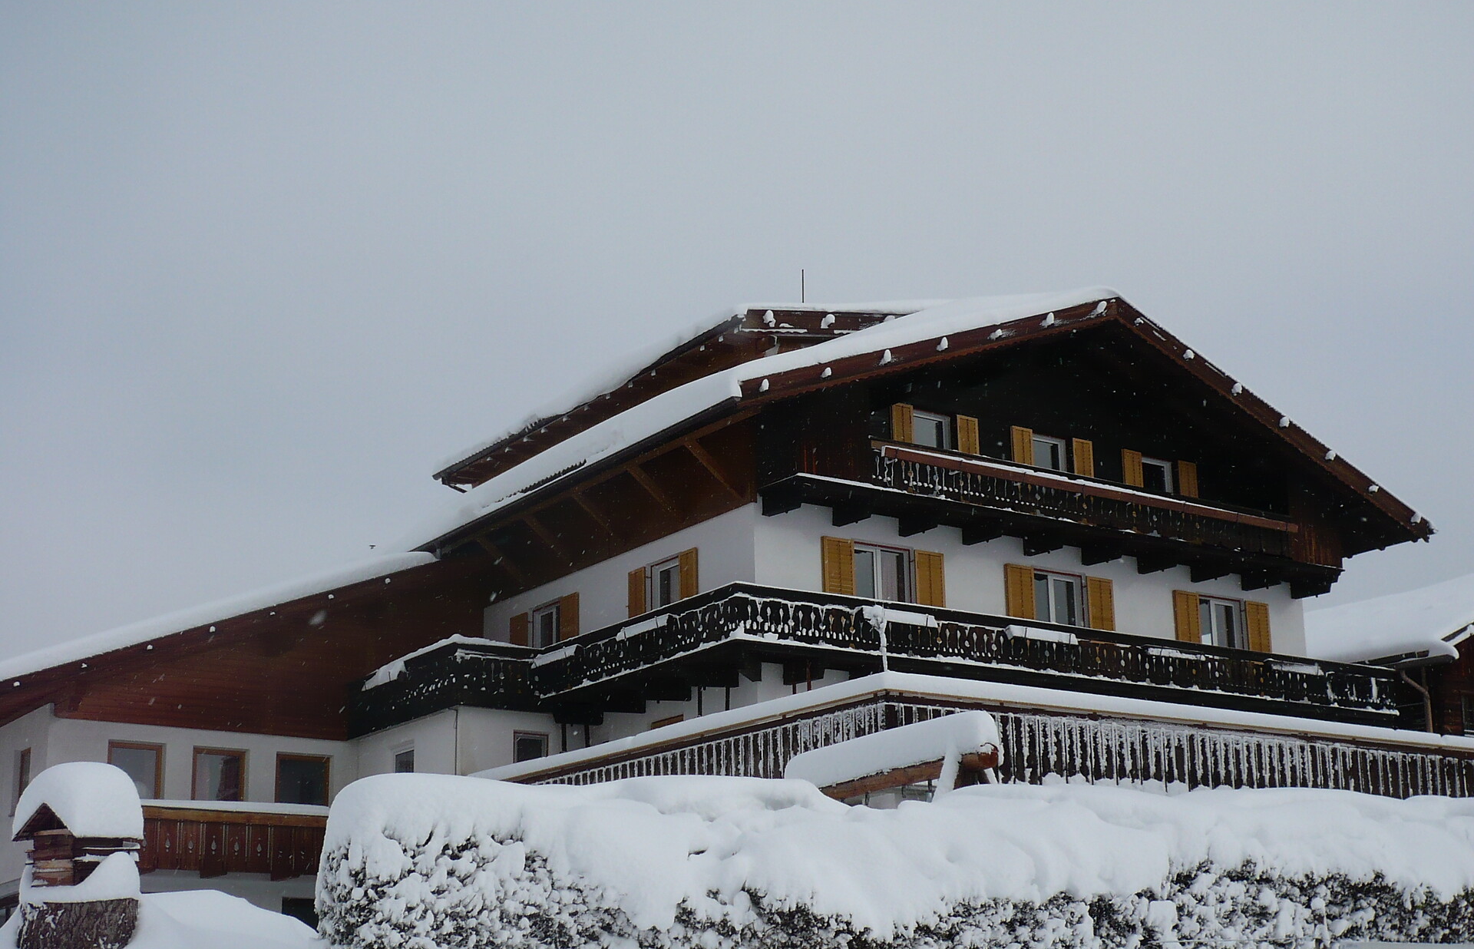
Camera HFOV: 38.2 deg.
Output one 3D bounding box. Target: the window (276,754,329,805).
[{"bbox_3d":[-8.422,6.026,41.103,1.111,1.210,0.154,9,-18,-32],"label":"window"}]

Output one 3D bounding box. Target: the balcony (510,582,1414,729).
[{"bbox_3d":[4.765,4.183,40.477,15.744,1.354,6.528,9,-18,-32],"label":"balcony"}]

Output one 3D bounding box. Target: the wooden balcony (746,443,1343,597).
[{"bbox_3d":[6.255,0.840,39.197,13.344,1.315,1.200,9,-18,-32],"label":"wooden balcony"}]

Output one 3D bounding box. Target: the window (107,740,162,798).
[{"bbox_3d":[-11.170,5.569,39.348,1.017,1.210,0.154,9,-18,-32],"label":"window"}]

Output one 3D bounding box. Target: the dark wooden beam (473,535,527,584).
[{"bbox_3d":[-4.715,1.743,42.643,1.259,0.180,0.170,47,-34,-15],"label":"dark wooden beam"}]

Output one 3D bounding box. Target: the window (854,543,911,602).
[{"bbox_3d":[2.506,1.929,37.155,1.238,1.296,0.154,9,-18,-32],"label":"window"}]

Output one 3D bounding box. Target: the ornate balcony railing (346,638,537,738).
[{"bbox_3d":[-5.599,4.244,40.434,1.776,1.248,4.944,9,-18,-32],"label":"ornate balcony railing"}]

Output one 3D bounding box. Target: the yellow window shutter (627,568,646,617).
[{"bbox_3d":[-1.834,2.390,38.788,0.067,1.339,0.624,9,-18,-32],"label":"yellow window shutter"}]

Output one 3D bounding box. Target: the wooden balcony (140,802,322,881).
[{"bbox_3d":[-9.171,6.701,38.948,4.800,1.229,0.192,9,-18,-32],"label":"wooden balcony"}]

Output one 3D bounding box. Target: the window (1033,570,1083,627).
[{"bbox_3d":[5.919,2.481,39.340,1.219,1.330,0.154,9,-18,-32],"label":"window"}]

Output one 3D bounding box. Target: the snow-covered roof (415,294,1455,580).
[{"bbox_3d":[3.635,0.002,43.201,16.560,3.696,11.856,9,-18,-32],"label":"snow-covered roof"}]

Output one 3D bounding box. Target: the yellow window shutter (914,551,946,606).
[{"bbox_3d":[3.448,2.032,37.635,0.662,1.334,0.067,9,-18,-32],"label":"yellow window shutter"}]

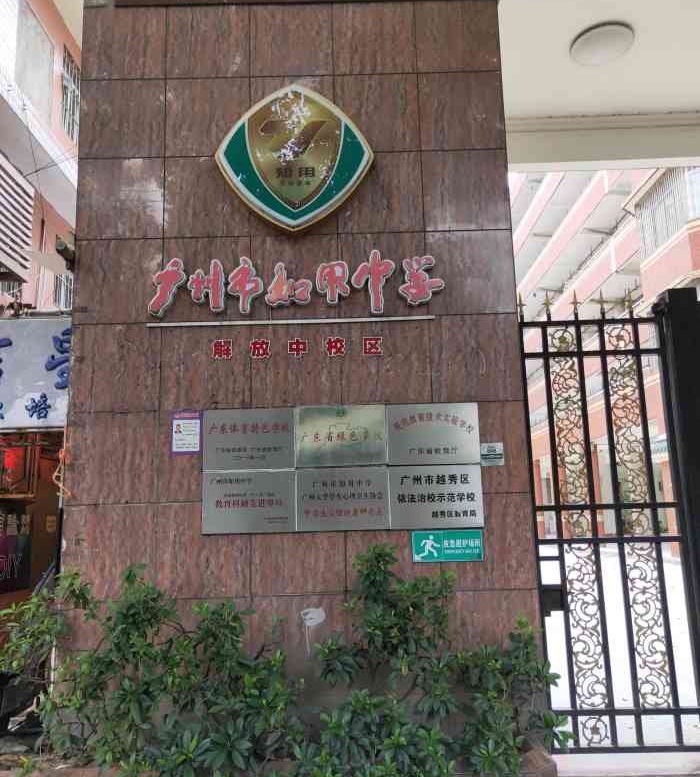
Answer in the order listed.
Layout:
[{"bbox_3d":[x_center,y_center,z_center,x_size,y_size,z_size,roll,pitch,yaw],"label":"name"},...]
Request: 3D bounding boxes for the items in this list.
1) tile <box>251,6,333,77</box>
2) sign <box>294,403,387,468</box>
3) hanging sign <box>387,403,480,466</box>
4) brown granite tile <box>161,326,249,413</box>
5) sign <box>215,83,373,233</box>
[{"bbox_3d":[-0.409,-2.441,4.346,0.580,0.576,0.030,-1,-8,0],"label":"tile"},{"bbox_3d":[-0.054,0.309,4.047,0.600,0.400,0.020,-2,-8,0],"label":"sign"},{"bbox_3d":[0.546,0.297,4.051,0.600,0.400,0.020,-2,-8,0],"label":"hanging sign"},{"bbox_3d":[-0.957,-0.153,4.133,0.600,0.596,0.020,-2,-8,0],"label":"brown granite tile"},{"bbox_3d":[-0.387,-1.604,4.299,1.106,1.058,0.080,-2,-8,0],"label":"sign"}]

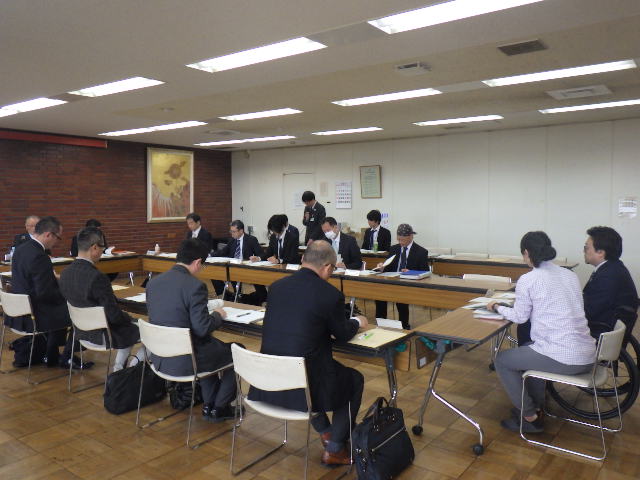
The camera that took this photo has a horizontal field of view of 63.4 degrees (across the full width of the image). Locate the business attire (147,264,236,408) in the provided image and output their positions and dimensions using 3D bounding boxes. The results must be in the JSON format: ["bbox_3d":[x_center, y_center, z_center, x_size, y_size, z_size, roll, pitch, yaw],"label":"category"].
[{"bbox_3d":[-0.855,0.734,3.691,0.540,1.080,0.640,3,6,36],"label":"business attire"}]

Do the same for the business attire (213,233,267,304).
[{"bbox_3d":[-1.045,0.404,7.256,0.680,1.020,0.660,4,6,44],"label":"business attire"}]

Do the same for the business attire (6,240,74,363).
[{"bbox_3d":[-2.506,0.644,4.869,0.540,1.120,0.640,3,6,36],"label":"business attire"}]

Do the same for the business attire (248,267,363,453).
[{"bbox_3d":[-0.077,0.689,2.980,0.580,1.060,0.620,3,5,39],"label":"business attire"}]

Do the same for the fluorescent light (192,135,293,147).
[{"bbox_3d":[-1.496,-1.895,9.960,2.450,0.060,0.290,3,5,36],"label":"fluorescent light"}]

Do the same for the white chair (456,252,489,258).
[{"bbox_3d":[2.136,0.599,7.310,0.500,0.760,0.530,3,5,36],"label":"white chair"}]

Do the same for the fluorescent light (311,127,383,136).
[{"bbox_3d":[0.422,-1.821,8.547,1.250,0.080,0.300,3,5,37],"label":"fluorescent light"}]

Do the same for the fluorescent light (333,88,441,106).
[{"bbox_3d":[0.711,-1.608,5.747,1.250,0.080,0.300,3,5,37],"label":"fluorescent light"}]

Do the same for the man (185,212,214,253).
[{"bbox_3d":[-1.860,0.269,7.913,0.520,1.340,0.720,4,5,42],"label":"man"}]

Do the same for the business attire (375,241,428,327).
[{"bbox_3d":[1.018,0.551,6.404,0.600,1.030,0.660,3,6,36],"label":"business attire"}]

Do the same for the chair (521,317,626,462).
[{"bbox_3d":[1.619,0.874,3.294,0.530,0.740,0.500,4,6,42],"label":"chair"}]

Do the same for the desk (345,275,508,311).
[{"bbox_3d":[1.081,0.755,5.242,1.790,0.700,0.450,3,5,36],"label":"desk"}]

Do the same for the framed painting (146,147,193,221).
[{"bbox_3d":[-2.977,-1.077,10.440,0.050,1.410,1.130,3,6,36],"label":"framed painting"}]

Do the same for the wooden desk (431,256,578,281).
[{"bbox_3d":[2.627,0.642,7.395,1.850,0.710,0.520,3,6,36],"label":"wooden desk"}]

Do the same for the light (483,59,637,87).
[{"bbox_3d":[2.136,-1.529,4.699,1.250,0.080,0.300,3,5,37],"label":"light"}]

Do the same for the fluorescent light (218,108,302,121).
[{"bbox_3d":[-0.788,-1.644,6.730,1.240,0.060,0.290,3,6,36],"label":"fluorescent light"}]

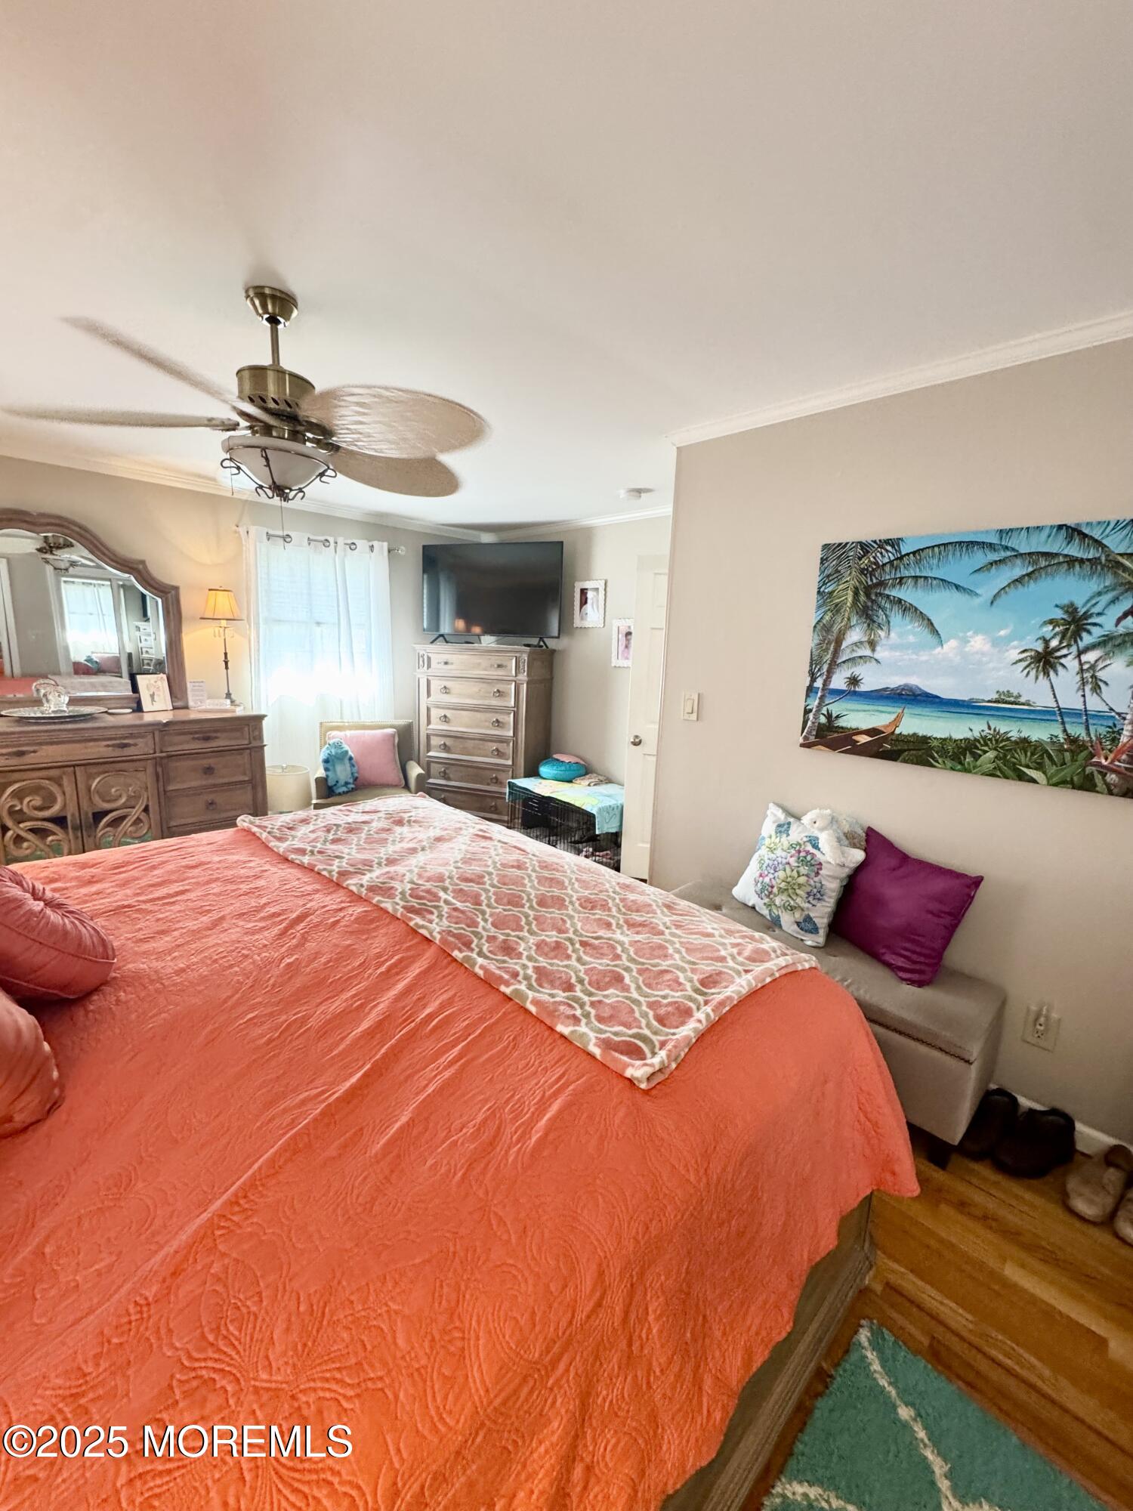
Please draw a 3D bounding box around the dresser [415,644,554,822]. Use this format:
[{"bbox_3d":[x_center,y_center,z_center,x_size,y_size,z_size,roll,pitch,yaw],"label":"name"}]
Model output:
[{"bbox_3d":[-0.659,-0.129,4.939,1.000,1.465,0.480,6,11,21],"label":"dresser"}]

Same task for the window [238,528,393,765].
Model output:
[{"bbox_3d":[-1.767,-0.690,4.487,1.060,1.760,0.120,-9,15,-44],"label":"window"}]

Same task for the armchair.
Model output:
[{"bbox_3d":[-1.379,0.246,4.308,0.730,0.910,0.690,-2,11,-20],"label":"armchair"}]

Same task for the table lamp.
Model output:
[{"bbox_3d":[-2.096,-0.667,3.768,0.255,0.715,0.255,-9,15,-44],"label":"table lamp"}]

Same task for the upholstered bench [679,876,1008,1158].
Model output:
[{"bbox_3d":[0.878,0.913,2.330,0.410,0.457,1.200,-9,15,-44],"label":"upholstered bench"}]

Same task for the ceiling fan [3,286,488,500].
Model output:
[{"bbox_3d":[-0.806,-0.996,1.706,1.280,0.530,1.280,-9,15,-44],"label":"ceiling fan"}]

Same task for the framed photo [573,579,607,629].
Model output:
[{"bbox_3d":[0.171,-1.161,4.704,0.030,0.355,0.310,-9,15,-44],"label":"framed photo"}]

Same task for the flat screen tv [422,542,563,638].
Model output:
[{"bbox_3d":[-0.597,-1.290,4.768,1.230,0.700,0.080,6,11,20],"label":"flat screen tv"}]

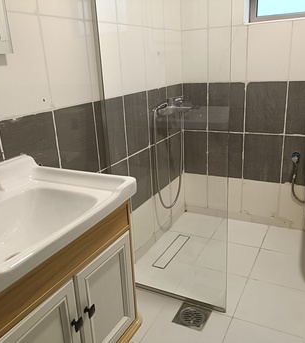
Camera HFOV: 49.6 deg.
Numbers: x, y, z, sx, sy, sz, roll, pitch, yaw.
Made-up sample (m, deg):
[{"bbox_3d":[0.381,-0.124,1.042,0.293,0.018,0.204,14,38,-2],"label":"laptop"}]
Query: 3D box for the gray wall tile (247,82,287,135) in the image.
[{"bbox_3d":[0.724,-0.402,2.114,0.254,0.331,0.010,7,21,28],"label":"gray wall tile"}]

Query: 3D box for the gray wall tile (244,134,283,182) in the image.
[{"bbox_3d":[0.745,-0.091,2.232,0.247,0.324,0.012,7,21,28],"label":"gray wall tile"}]

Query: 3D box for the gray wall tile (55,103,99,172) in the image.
[{"bbox_3d":[-0.323,-0.116,1.442,0.012,0.326,0.247,7,21,28],"label":"gray wall tile"}]

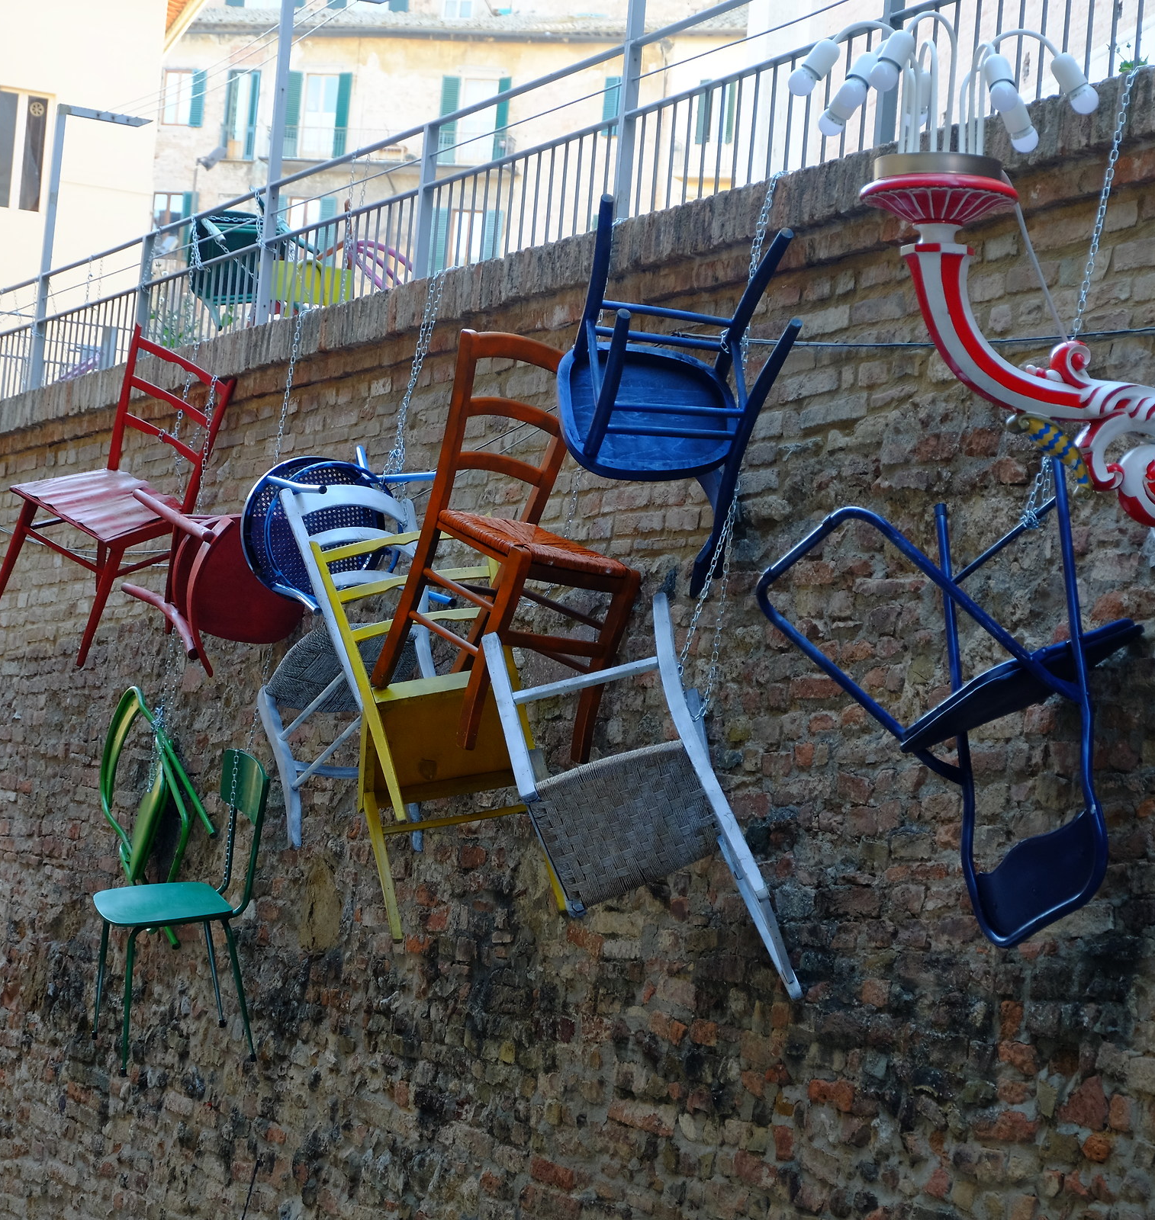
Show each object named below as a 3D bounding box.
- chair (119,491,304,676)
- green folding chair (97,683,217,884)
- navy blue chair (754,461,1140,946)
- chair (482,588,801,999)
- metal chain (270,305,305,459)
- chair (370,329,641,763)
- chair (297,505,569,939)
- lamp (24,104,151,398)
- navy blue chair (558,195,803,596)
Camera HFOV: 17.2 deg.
[{"bbox_3d":[-1.050,-0.117,11.732,0.519,0.420,0.846,4,11,-20],"label":"chair"},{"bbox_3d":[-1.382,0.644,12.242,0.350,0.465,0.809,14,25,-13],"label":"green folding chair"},{"bbox_3d":[0.817,0.153,7.346,0.527,0.807,0.466,-24,-9,-32],"label":"navy blue chair"},{"bbox_3d":[0.138,0.457,8.350,0.451,0.894,0.459,-19,-42,2],"label":"chair"},{"bbox_3d":[-0.876,-0.686,11.560,0.035,0.493,0.035,12,-10,-21],"label":"metal chain"},{"bbox_3d":[-0.130,-0.157,9.363,0.446,0.911,0.477,9,12,-47],"label":"chair"},{"bbox_3d":[-0.329,0.284,9.393,0.463,0.907,0.516,-9,-44,-9],"label":"chair"},{"bbox_3d":[-2.017,-1.412,15.738,0.440,1.300,0.100,6,-3,-22],"label":"lamp"},{"bbox_3d":[0.196,-0.490,8.724,0.485,0.410,0.802,4,-44,-11],"label":"navy blue chair"}]

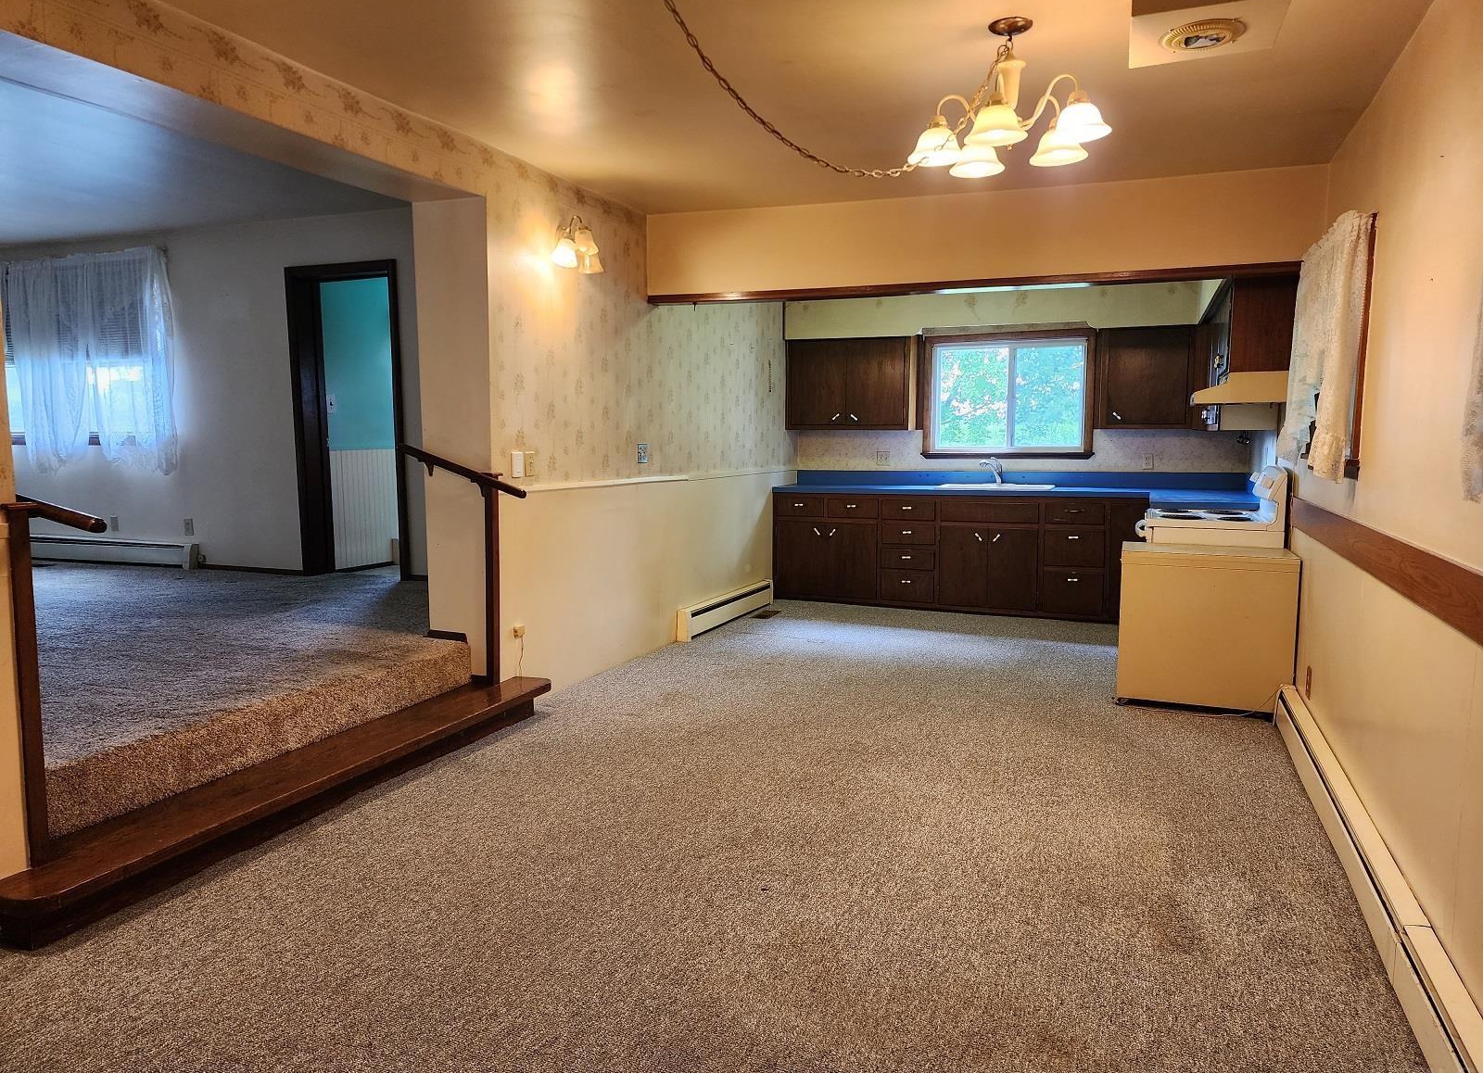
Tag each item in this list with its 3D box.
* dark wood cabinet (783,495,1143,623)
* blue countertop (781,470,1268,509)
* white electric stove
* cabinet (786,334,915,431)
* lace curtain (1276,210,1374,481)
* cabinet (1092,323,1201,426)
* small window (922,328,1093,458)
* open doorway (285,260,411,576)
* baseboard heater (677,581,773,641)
[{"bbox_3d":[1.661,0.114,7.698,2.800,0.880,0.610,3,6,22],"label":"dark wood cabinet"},{"bbox_3d":[1.806,-0.345,7.130,3.460,0.160,1.460,3,6,22],"label":"blue countertop"},{"bbox_3d":[2.555,0.191,5.462,0.710,1.185,0.760,3,6,22],"label":"white electric stove"},{"bbox_3d":[0.898,-1.234,8.035,1.025,0.740,0.320,3,6,22],"label":"cabinet"},{"bbox_3d":[2.356,-0.714,4.046,0.120,0.970,1.330,3,6,22],"label":"lace curtain"},{"bbox_3d":[2.954,-1.144,7.195,0.700,0.740,0.320,3,6,22],"label":"cabinet"},{"bbox_3d":[2.065,-1.097,7.703,1.305,0.980,0.110,3,6,22],"label":"small window"},{"bbox_3d":[-2.601,-0.766,6.643,0.936,2.090,0.140,3,6,22],"label":"open doorway"},{"bbox_3d":[-0.079,0.509,7.115,0.085,0.195,1.580,3,6,22],"label":"baseboard heater"}]

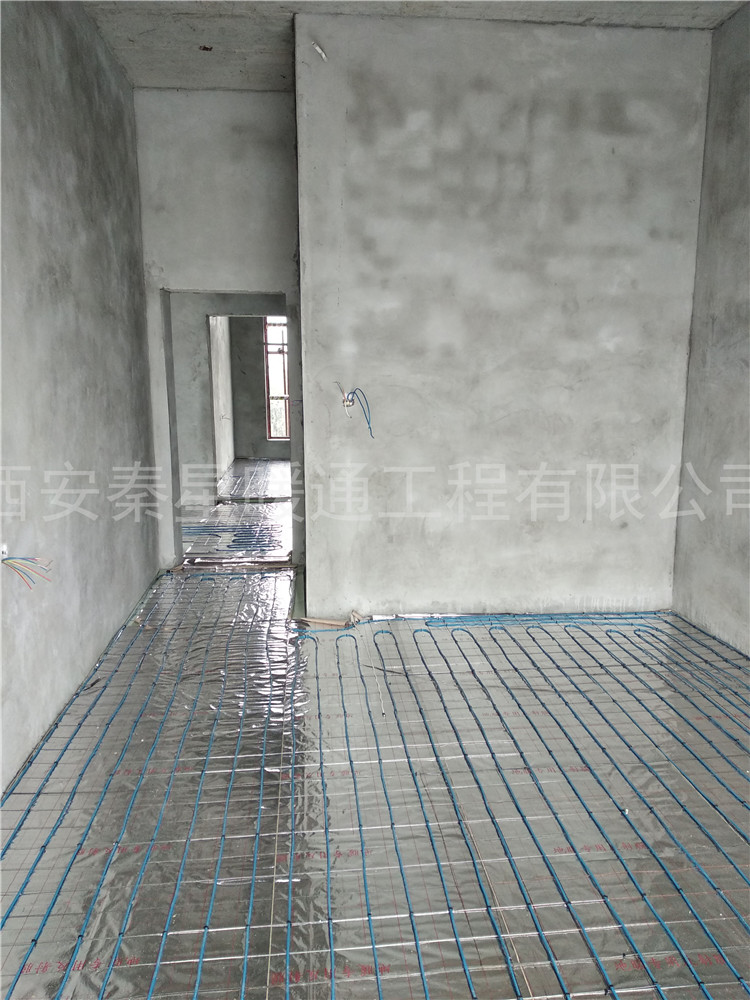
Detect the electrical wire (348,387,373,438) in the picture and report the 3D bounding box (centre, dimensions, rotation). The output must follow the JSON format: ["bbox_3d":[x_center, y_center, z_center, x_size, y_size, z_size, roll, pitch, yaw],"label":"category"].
[{"bbox_3d":[-0.077,-0.501,4.297,0.150,0.300,0.110,-1,10,-3],"label":"electrical wire"}]

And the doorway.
[{"bbox_3d":[-1.101,-0.517,5.830,0.941,2.099,0.260,-1,9,-5],"label":"doorway"}]

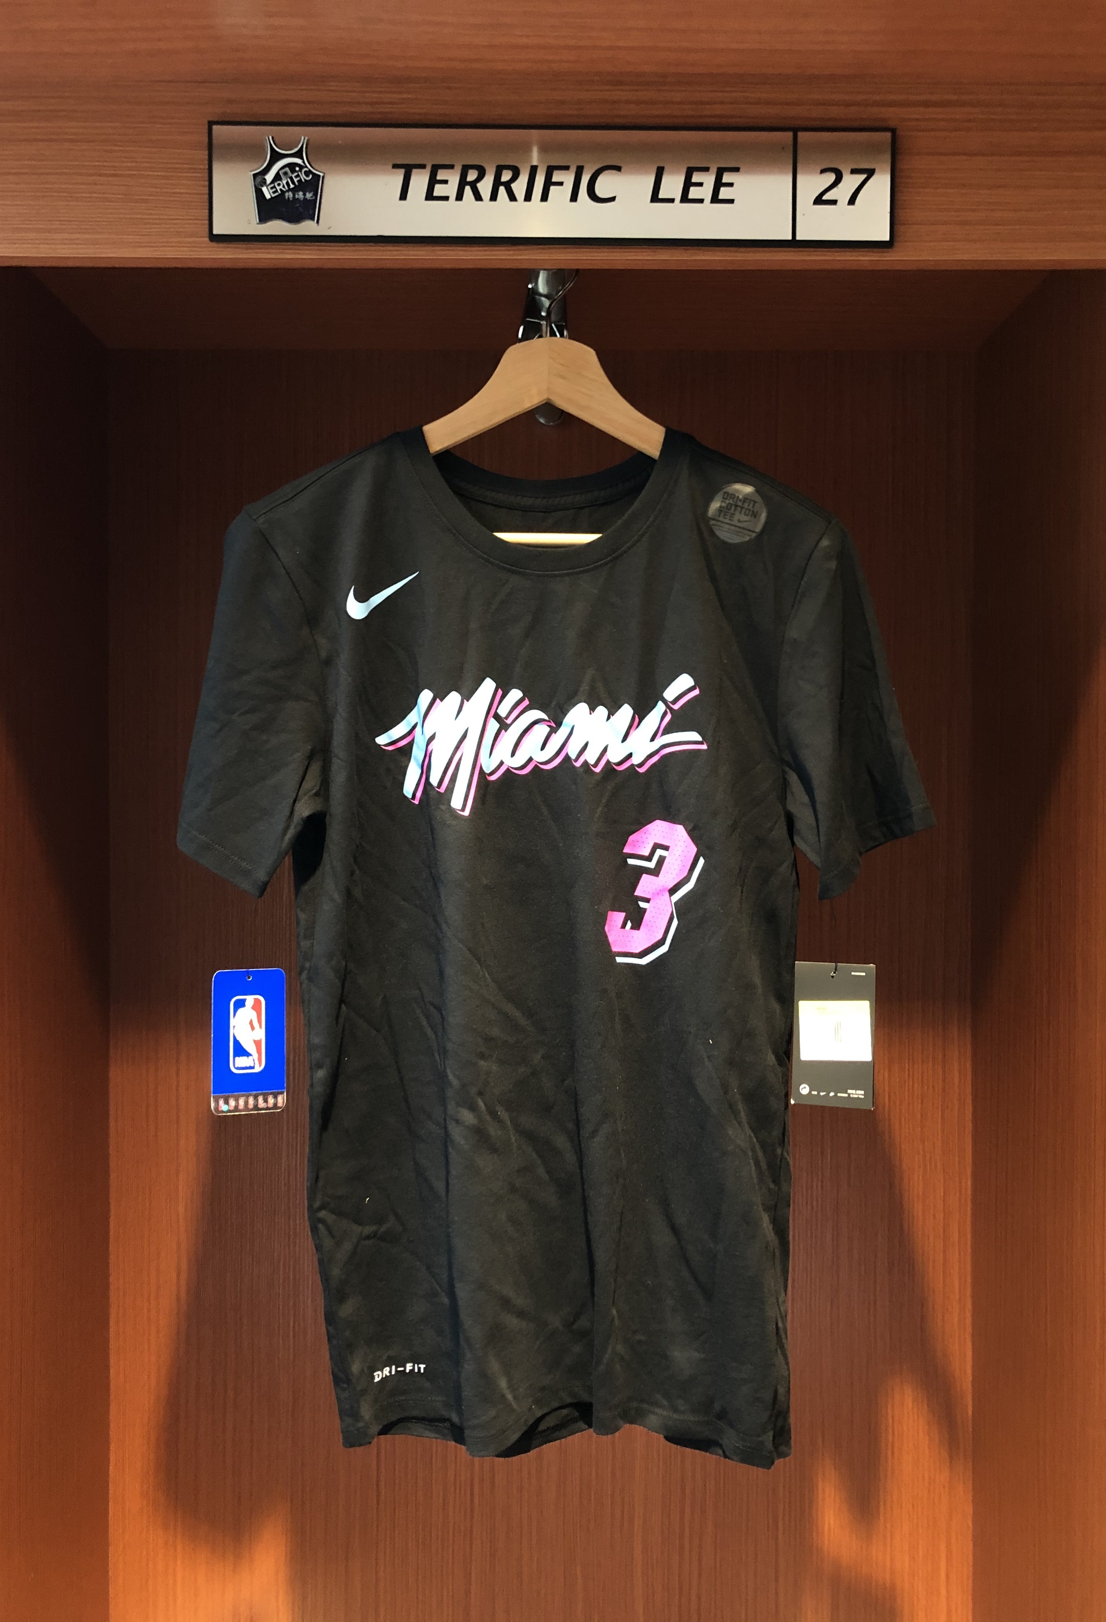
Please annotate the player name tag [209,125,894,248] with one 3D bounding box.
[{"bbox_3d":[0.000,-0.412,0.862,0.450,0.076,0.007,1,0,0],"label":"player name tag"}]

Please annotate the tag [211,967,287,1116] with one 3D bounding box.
[{"bbox_3d":[-0.217,0.165,0.940,0.053,0.103,0.003,0,0,-9],"label":"tag"}]

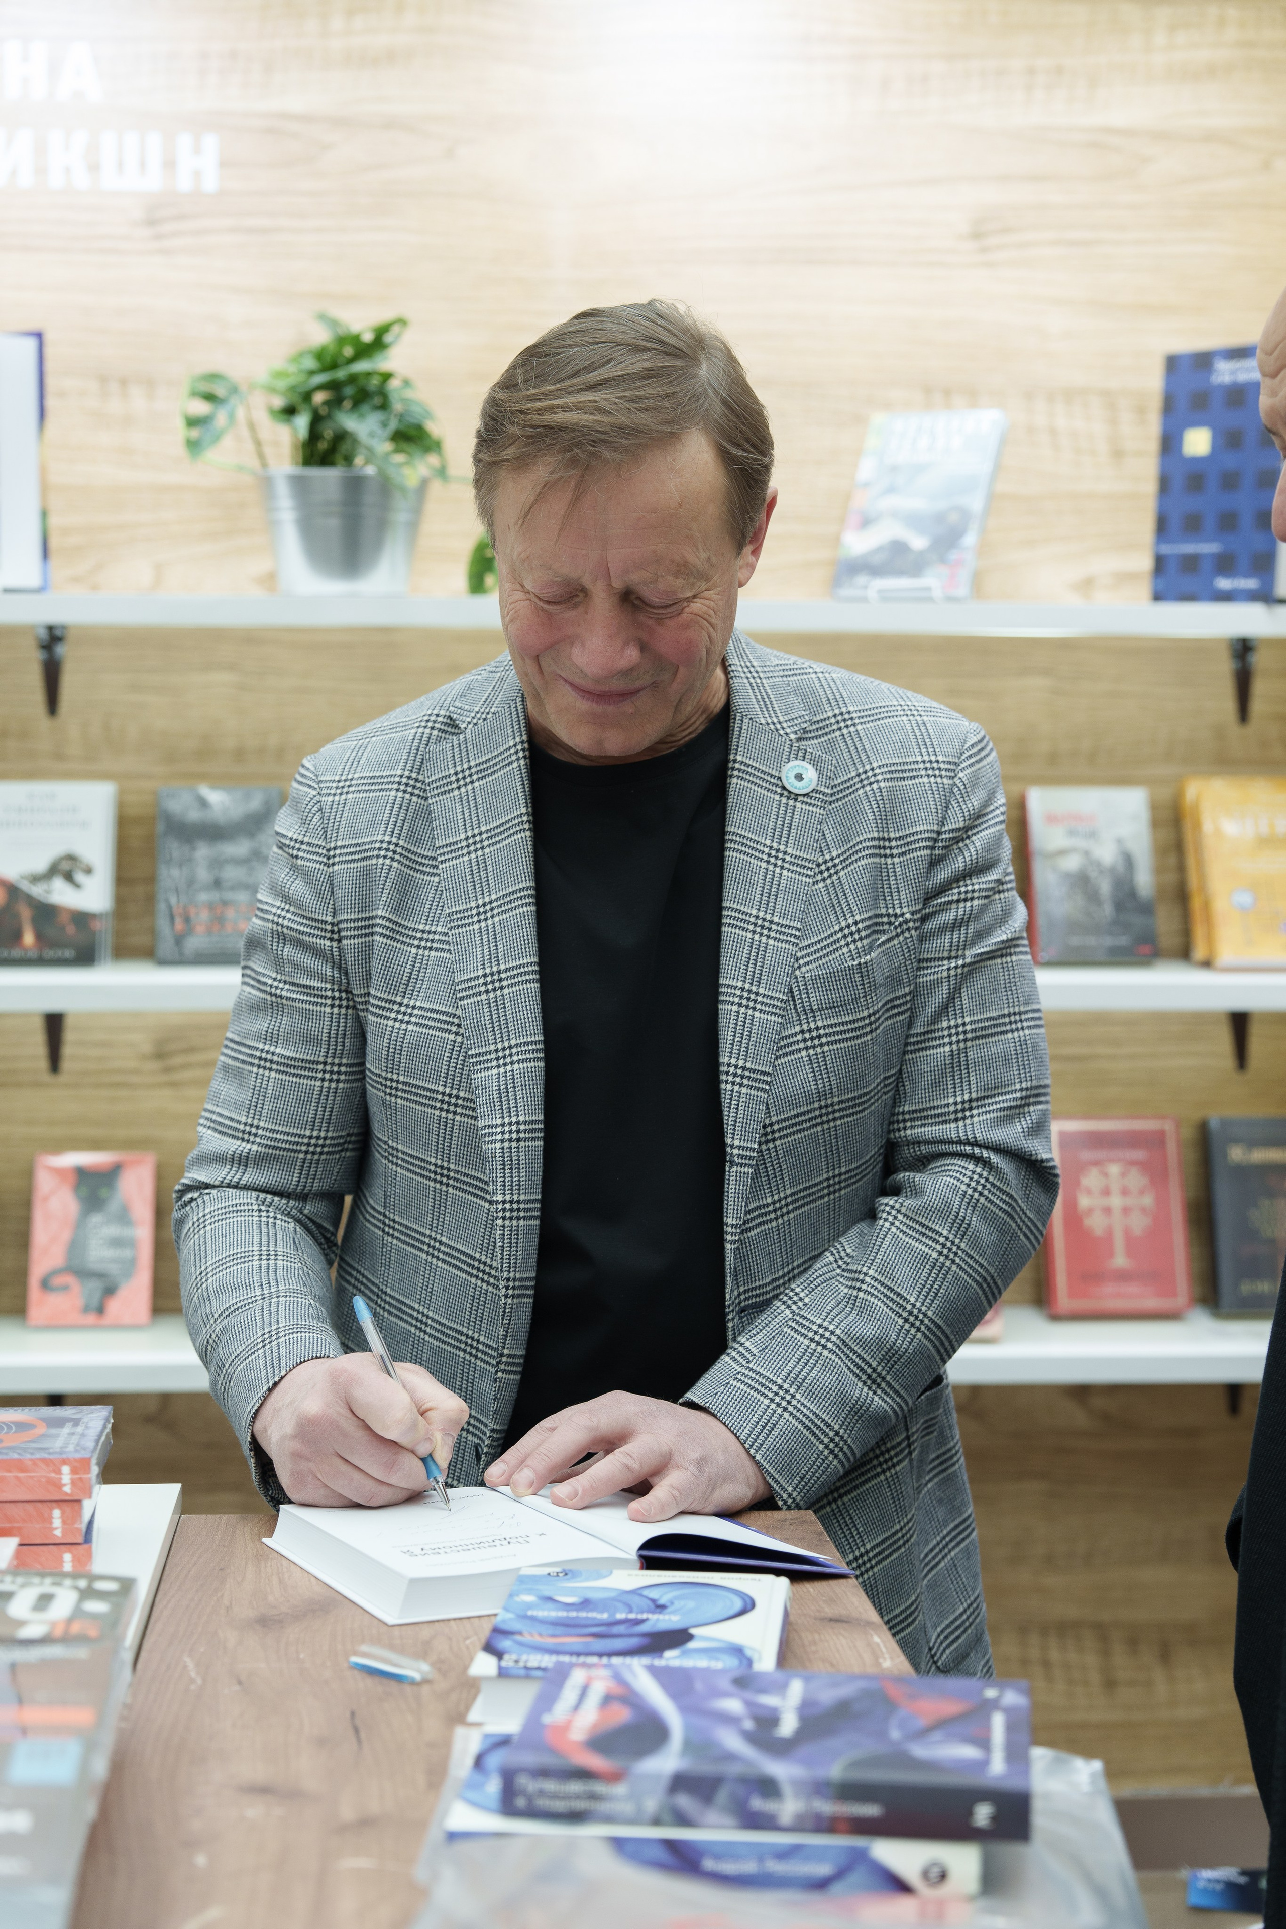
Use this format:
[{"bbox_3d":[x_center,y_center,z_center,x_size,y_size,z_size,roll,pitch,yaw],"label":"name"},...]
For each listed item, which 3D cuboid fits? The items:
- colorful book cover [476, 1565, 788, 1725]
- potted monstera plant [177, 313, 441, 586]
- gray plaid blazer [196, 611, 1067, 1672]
[{"bbox_3d":[-0.002,0.372,1.669,0.157,0.024,0.216,1,3,5],"label":"colorful book cover"},{"bbox_3d":[-0.359,-0.557,3.350,0.287,0.307,0.240,0,3,-5],"label":"potted monstera plant"},{"bbox_3d":[-0.018,0.162,2.085,0.590,0.770,0.450,0,3,-2],"label":"gray plaid blazer"}]

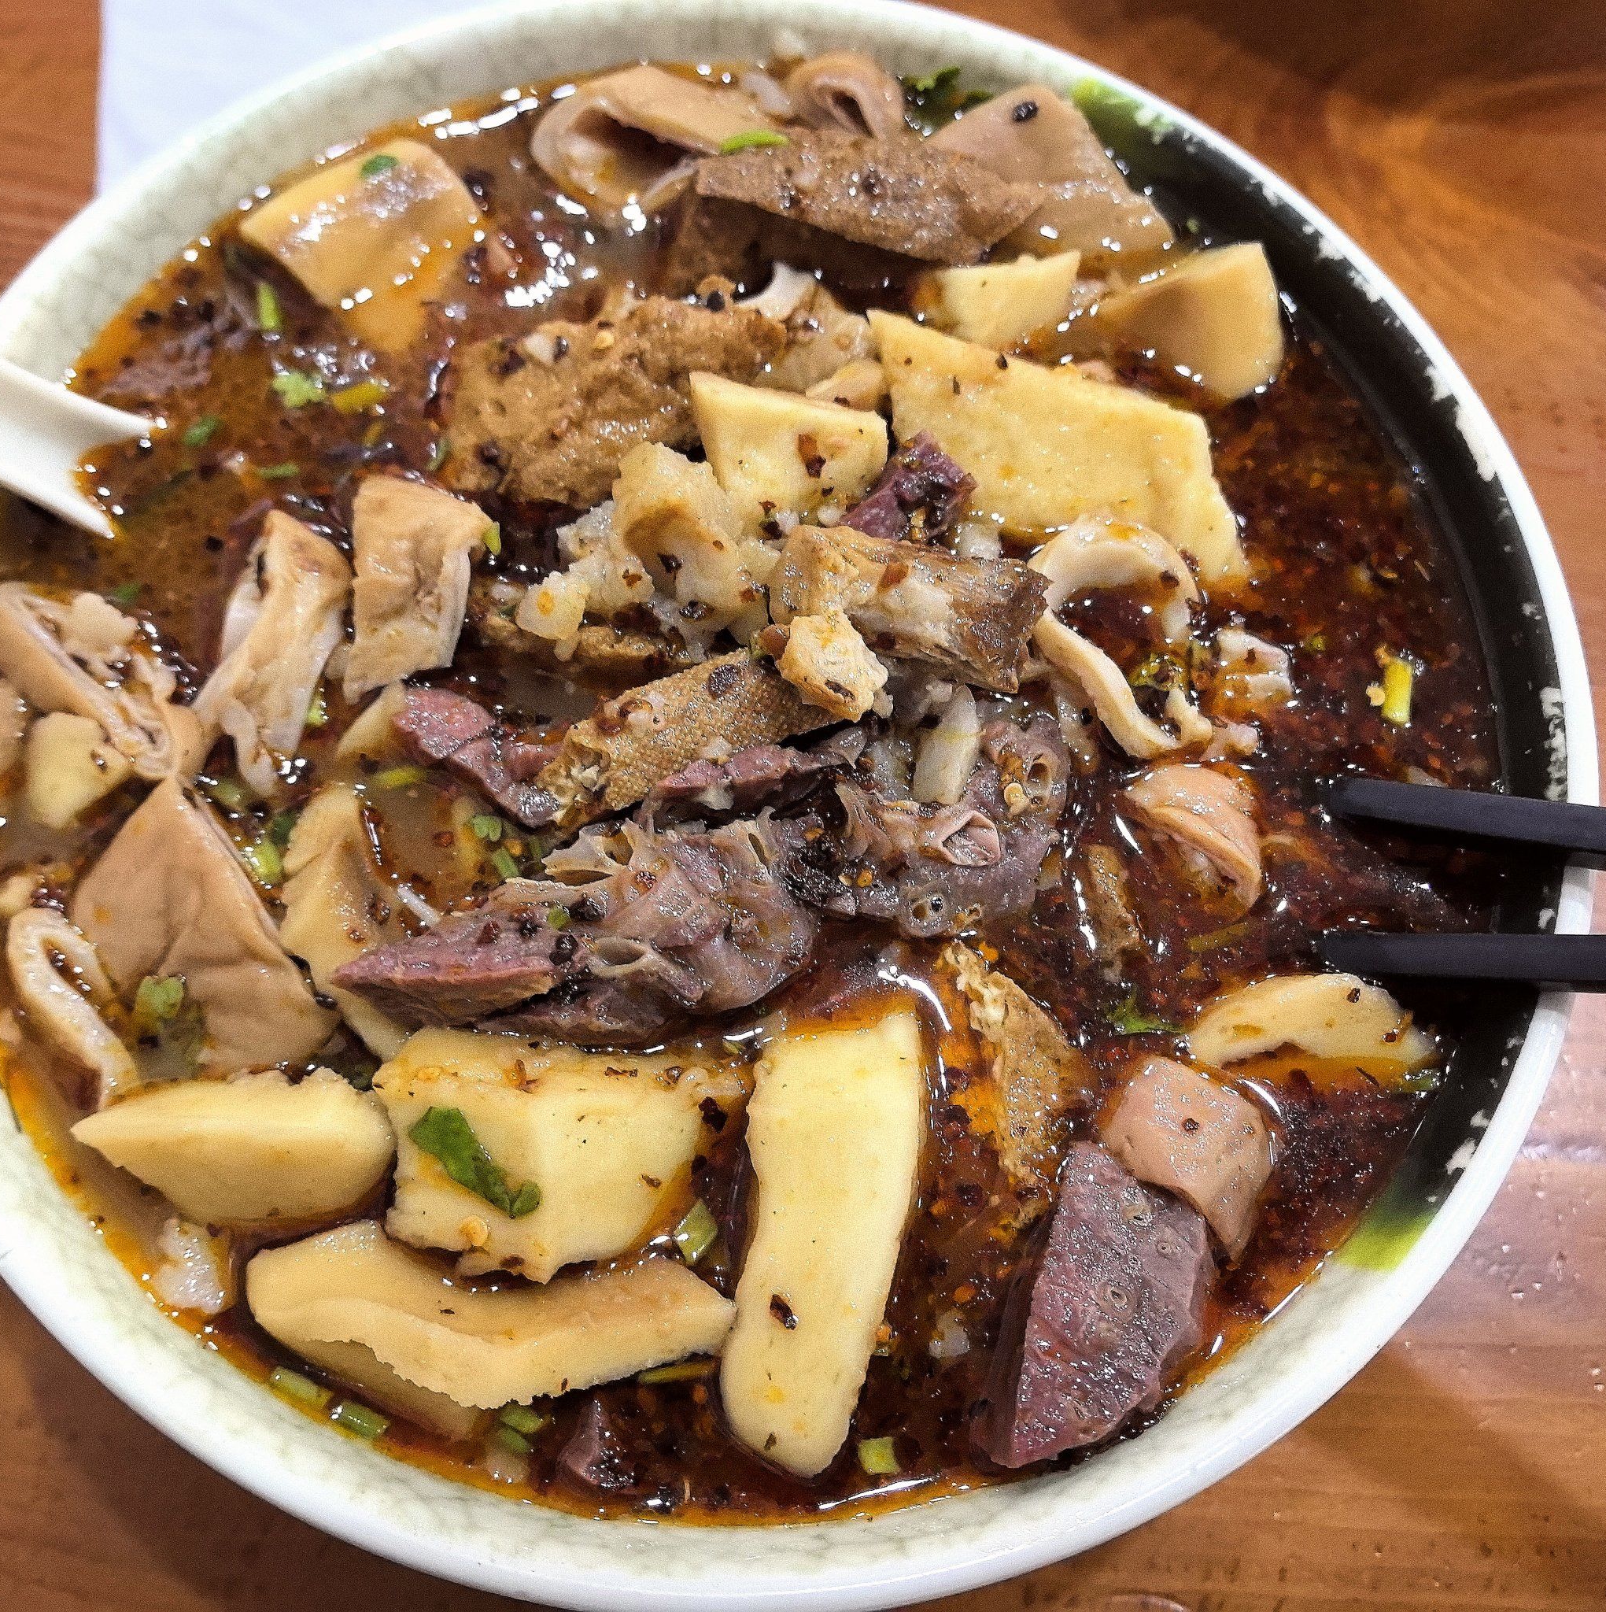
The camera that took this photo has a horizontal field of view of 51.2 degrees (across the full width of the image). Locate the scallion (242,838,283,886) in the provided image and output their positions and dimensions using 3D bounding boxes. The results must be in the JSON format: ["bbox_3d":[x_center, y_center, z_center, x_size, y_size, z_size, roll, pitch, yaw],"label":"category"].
[{"bbox_3d":[-0.073,0.008,0.226,0.004,0.004,0.006,-20,76,-10],"label":"scallion"}]

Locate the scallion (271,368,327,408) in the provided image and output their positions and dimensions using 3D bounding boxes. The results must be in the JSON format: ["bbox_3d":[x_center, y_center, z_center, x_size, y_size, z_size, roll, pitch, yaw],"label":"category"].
[{"bbox_3d":[-0.074,-0.062,0.247,0.008,0.003,0.005,13,73,0],"label":"scallion"}]

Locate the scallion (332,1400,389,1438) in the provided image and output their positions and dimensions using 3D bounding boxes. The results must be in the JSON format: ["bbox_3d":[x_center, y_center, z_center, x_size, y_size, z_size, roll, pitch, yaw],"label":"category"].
[{"bbox_3d":[-0.055,0.076,0.207,0.006,0.003,0.003,23,73,3],"label":"scallion"}]

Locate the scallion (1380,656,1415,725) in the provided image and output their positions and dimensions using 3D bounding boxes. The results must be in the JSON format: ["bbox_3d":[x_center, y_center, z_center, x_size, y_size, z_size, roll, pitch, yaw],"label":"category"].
[{"bbox_3d":[0.087,-0.017,0.245,0.004,0.004,0.010,11,73,-1],"label":"scallion"}]

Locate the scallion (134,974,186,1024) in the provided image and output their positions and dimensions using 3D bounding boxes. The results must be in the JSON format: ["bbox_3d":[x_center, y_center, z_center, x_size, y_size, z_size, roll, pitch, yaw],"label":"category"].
[{"bbox_3d":[-0.084,0.025,0.219,0.006,0.004,0.005,-9,74,-7],"label":"scallion"}]

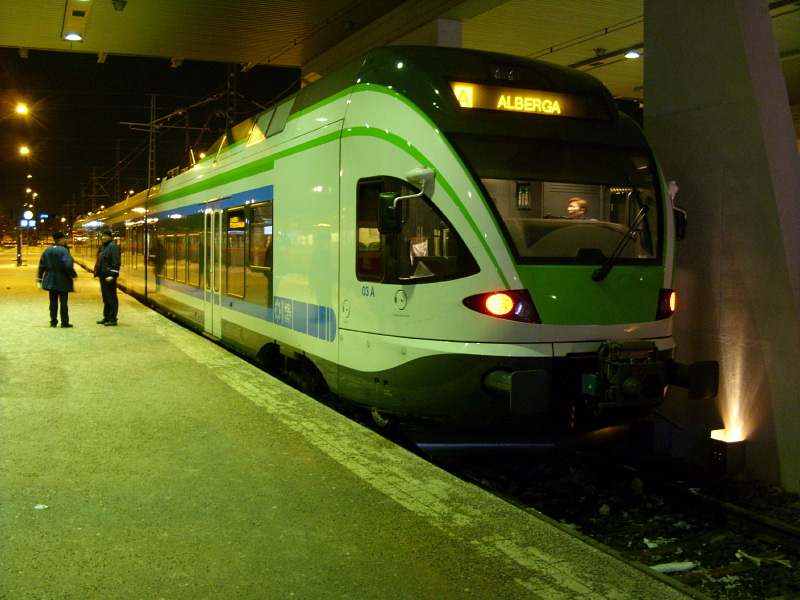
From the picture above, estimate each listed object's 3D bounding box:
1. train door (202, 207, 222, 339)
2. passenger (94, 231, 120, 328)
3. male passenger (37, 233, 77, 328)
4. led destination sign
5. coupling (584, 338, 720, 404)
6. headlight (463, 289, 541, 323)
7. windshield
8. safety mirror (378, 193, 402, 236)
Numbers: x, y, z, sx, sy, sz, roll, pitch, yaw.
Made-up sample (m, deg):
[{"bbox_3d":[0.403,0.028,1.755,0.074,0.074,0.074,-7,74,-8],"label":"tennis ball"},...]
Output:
[{"bbox_3d":[-3.354,-0.487,15.890,0.100,2.250,1.500,-1,4,-23],"label":"train door"},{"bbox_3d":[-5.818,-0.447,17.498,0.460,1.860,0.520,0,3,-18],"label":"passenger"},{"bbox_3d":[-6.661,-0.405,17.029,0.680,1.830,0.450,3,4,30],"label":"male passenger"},{"bbox_3d":[1.344,-1.968,8.698,1.750,0.320,0.160,-1,-16,-23],"label":"led destination sign"},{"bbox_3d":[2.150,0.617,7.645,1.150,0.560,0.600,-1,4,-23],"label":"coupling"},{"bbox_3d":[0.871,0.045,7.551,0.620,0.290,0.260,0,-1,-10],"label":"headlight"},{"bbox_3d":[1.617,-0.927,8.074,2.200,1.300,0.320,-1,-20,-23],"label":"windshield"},{"bbox_3d":[-0.083,-0.778,7.892,0.200,0.370,0.120,-1,4,-23],"label":"safety mirror"}]

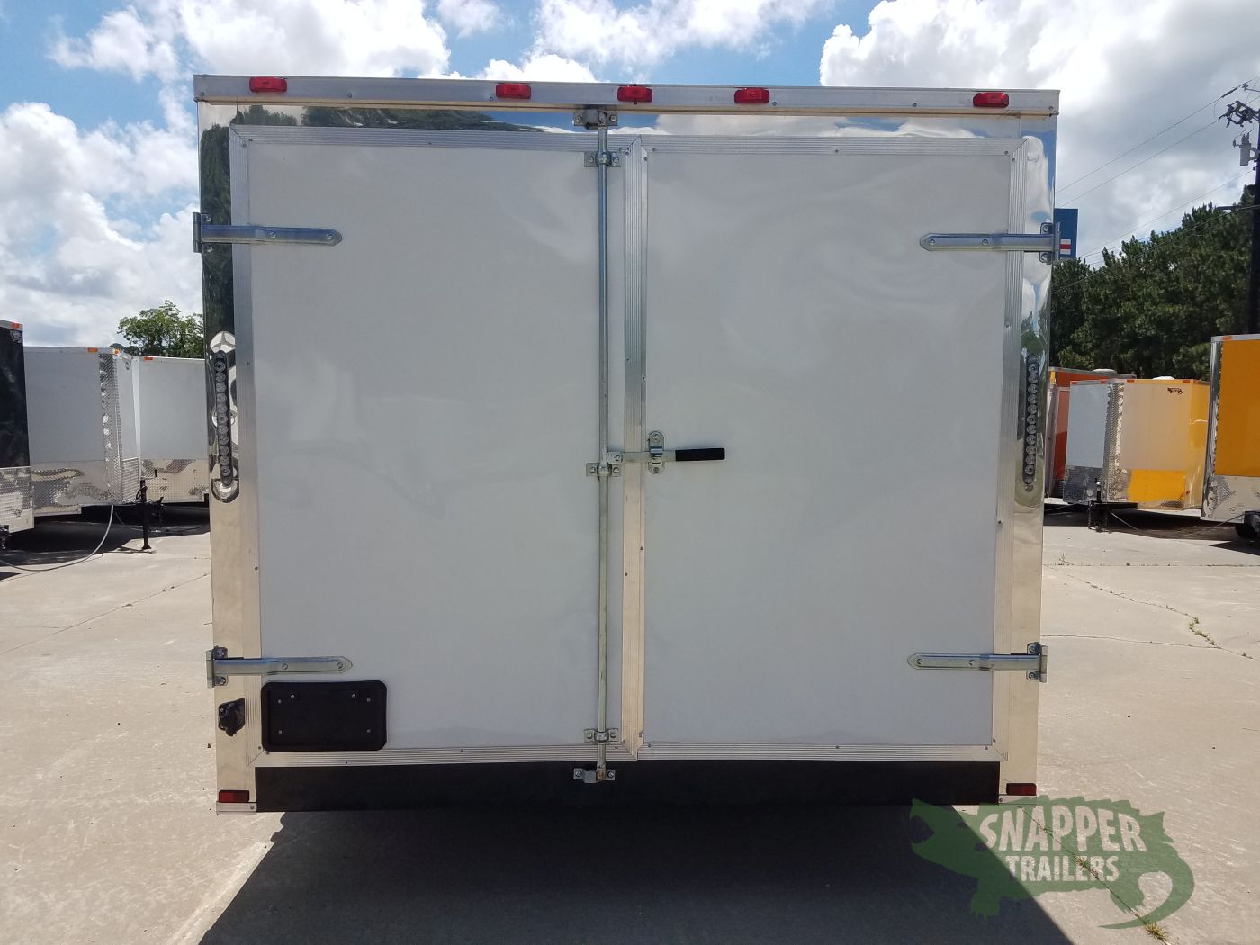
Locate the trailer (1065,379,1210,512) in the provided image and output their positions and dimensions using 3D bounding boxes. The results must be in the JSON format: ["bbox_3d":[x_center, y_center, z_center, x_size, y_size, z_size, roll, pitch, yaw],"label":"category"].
[{"bbox_3d":[9.090,-0.417,16.051,4.600,2.184,1.950,-3,4,-40],"label":"trailer"}]

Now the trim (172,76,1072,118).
[{"bbox_3d":[0.014,-1.107,2.800,2.560,0.078,0.060,0,4,-2],"label":"trim"}]

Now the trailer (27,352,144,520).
[{"bbox_3d":[-8.507,-0.452,13.331,4.900,2.421,2.100,2,4,31],"label":"trailer"}]

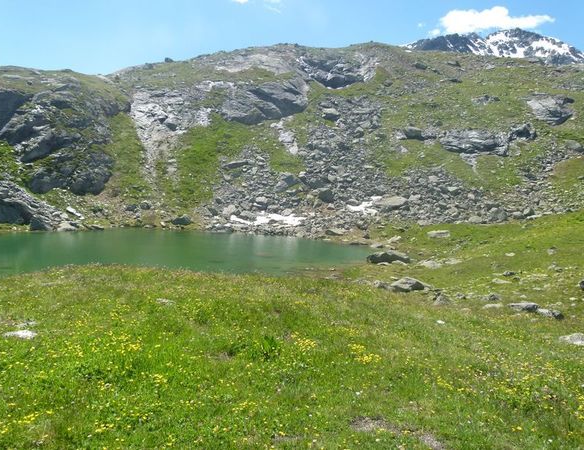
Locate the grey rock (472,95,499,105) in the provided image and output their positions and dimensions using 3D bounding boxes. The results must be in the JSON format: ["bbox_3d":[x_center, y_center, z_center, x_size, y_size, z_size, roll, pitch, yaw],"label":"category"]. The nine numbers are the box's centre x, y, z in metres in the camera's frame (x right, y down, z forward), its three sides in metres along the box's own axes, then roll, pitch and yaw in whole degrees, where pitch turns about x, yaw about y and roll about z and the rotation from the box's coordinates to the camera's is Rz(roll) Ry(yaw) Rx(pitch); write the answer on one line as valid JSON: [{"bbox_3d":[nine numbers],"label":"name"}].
[{"bbox_3d":[64.753,-41.997,145.000,8.440,3.246,5.908,0,3,0],"label":"grey rock"}]

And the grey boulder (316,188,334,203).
[{"bbox_3d":[5.412,-4.766,70.000,2.821,2.194,2.539,0,3,0],"label":"grey boulder"}]

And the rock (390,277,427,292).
[{"bbox_3d":[5.695,2.884,21.000,1.786,0.752,1.340,0,3,0],"label":"rock"}]

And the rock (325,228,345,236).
[{"bbox_3d":[4.904,0.865,50.000,2.239,0.849,1.567,0,2,0],"label":"rock"}]

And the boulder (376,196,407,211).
[{"bbox_3d":[14.237,-3.076,62.000,4.164,1.903,2.915,0,2,0],"label":"boulder"}]

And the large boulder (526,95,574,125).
[{"bbox_3d":[83.522,-37.318,140.000,15.044,9.402,9.026,0,3,0],"label":"large boulder"}]

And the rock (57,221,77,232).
[{"bbox_3d":[-34.196,0.228,66.000,3.250,1.736,2.275,0,2,0],"label":"rock"}]

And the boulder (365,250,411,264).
[{"bbox_3d":[6.013,2.025,27.000,2.659,0.768,1.596,0,2,0],"label":"boulder"}]

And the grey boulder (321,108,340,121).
[{"bbox_3d":[9.596,-27.542,108.000,4.835,2.841,3.868,0,2,0],"label":"grey boulder"}]

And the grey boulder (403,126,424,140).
[{"bbox_3d":[31.405,-23.651,112.000,5.516,3.510,4.413,0,3,0],"label":"grey boulder"}]

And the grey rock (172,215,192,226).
[{"bbox_3d":[-20.402,-0.831,80.000,3.940,2.149,2.955,0,3,0],"label":"grey rock"}]

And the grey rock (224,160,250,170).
[{"bbox_3d":[-10.503,-11.260,82.000,5.140,1.798,3.084,0,2,0],"label":"grey rock"}]

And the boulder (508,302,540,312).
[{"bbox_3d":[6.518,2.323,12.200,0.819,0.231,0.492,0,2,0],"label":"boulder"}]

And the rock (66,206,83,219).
[{"bbox_3d":[-39.153,-2.250,78.000,2.794,2.095,2.235,0,3,0],"label":"rock"}]

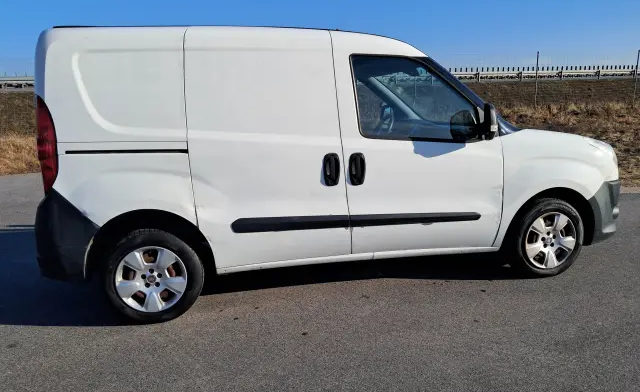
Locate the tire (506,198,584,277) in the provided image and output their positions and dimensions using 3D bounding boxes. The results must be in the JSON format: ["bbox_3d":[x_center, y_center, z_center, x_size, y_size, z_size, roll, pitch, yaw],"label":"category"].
[{"bbox_3d":[1.685,0.302,3.753,0.608,0.600,0.194,-4,11,-12],"label":"tire"}]

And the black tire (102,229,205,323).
[{"bbox_3d":[-1.059,0.494,3.177,0.608,0.600,0.194,-4,11,-12],"label":"black tire"}]

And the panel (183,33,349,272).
[{"bbox_3d":[-0.320,-0.304,3.158,1.005,1.469,0.245,-4,11,-12],"label":"panel"}]

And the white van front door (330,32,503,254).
[{"bbox_3d":[0.674,-0.344,3.375,1.132,1.479,0.250,-4,11,-12],"label":"white van front door"}]

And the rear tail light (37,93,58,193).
[{"bbox_3d":[-1.579,-0.288,2.901,0.163,0.576,0.173,-4,11,-12],"label":"rear tail light"}]

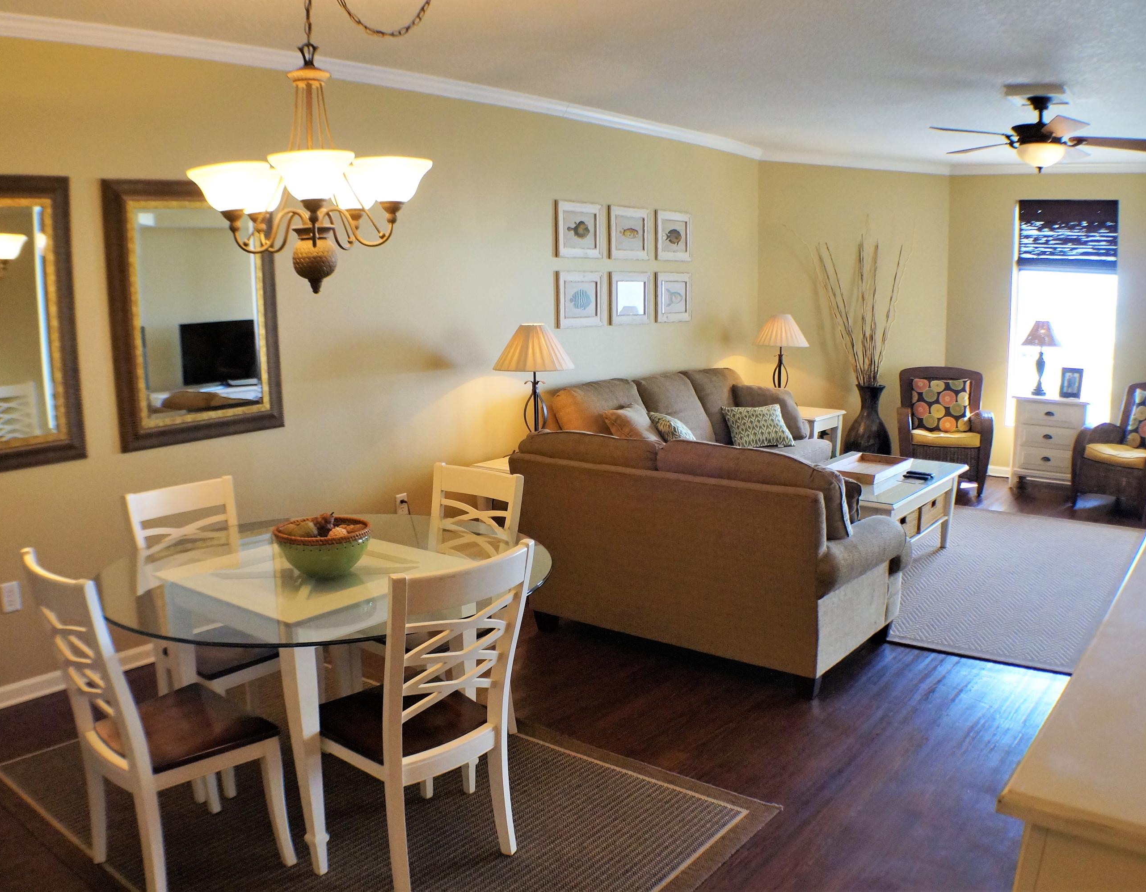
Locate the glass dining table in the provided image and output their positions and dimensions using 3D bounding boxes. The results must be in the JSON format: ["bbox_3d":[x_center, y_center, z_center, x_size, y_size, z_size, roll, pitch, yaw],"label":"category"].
[{"bbox_3d":[-0.703,0.717,2.942,1.287,0.763,1.287,7,12,37],"label":"glass dining table"}]

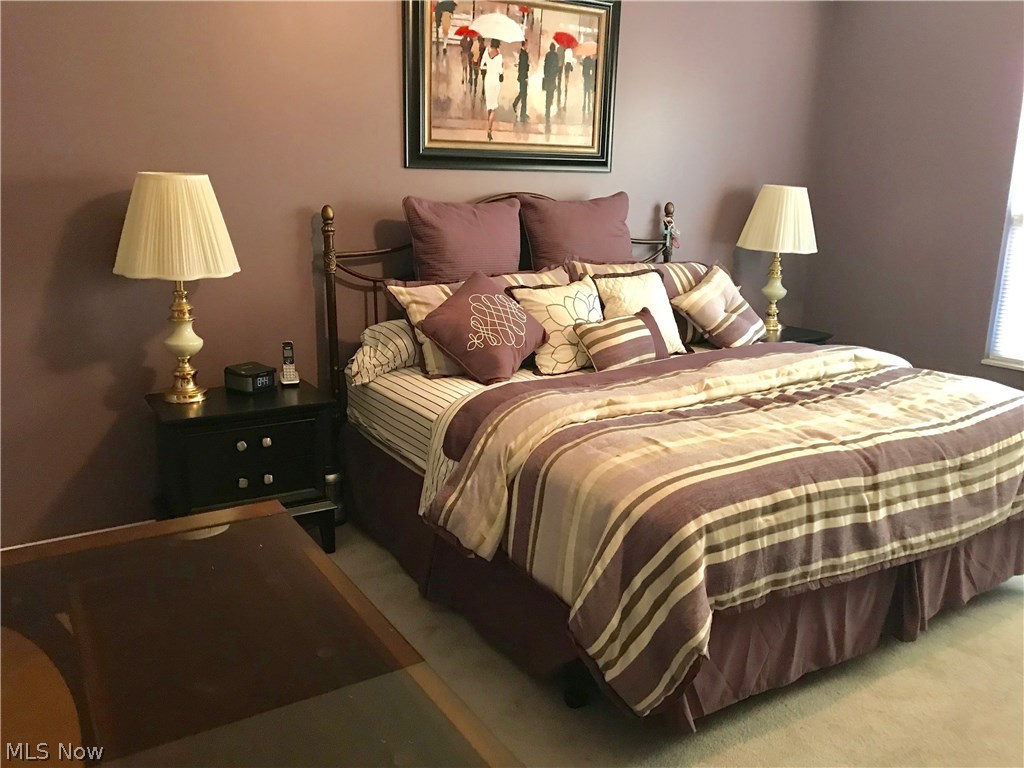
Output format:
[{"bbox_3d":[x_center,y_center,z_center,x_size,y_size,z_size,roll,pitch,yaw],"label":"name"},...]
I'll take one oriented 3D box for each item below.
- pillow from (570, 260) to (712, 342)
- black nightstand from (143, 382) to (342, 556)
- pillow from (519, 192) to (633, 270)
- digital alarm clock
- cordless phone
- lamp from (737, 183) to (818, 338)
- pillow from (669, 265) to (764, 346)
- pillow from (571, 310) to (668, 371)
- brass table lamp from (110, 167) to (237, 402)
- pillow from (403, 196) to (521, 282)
[{"bbox_3d":[0.675,-0.392,4.152,0.920,0.460,0.190,-7,-10,-31],"label":"pillow"},{"bbox_3d":[-1.153,0.388,3.560,0.685,0.671,0.485,-7,16,-31],"label":"black nightstand"},{"bbox_3d":[0.325,-0.598,4.133,0.650,0.660,0.190,-7,4,-31],"label":"pillow"},{"bbox_3d":[-1.145,-0.024,3.645,0.155,0.092,0.140,9,16,32],"label":"digital alarm clock"},{"bbox_3d":[-1.005,-0.096,3.764,0.080,0.180,0.090,-8,16,-33],"label":"cordless phone"},{"bbox_3d":[1.702,-0.803,5.293,0.475,0.915,0.475,-7,16,-31],"label":"lamp"},{"bbox_3d":[1.057,-0.385,4.250,0.420,0.420,0.150,-33,-5,-32],"label":"pillow"},{"bbox_3d":[0.493,-0.205,3.744,0.440,0.280,0.130,-12,-18,-35],"label":"pillow"},{"bbox_3d":[-1.357,-0.385,3.374,0.475,0.915,0.475,-7,16,-31],"label":"brass table lamp"},{"bbox_3d":[-0.203,-0.514,3.819,0.620,0.650,0.190,-7,4,-31],"label":"pillow"}]

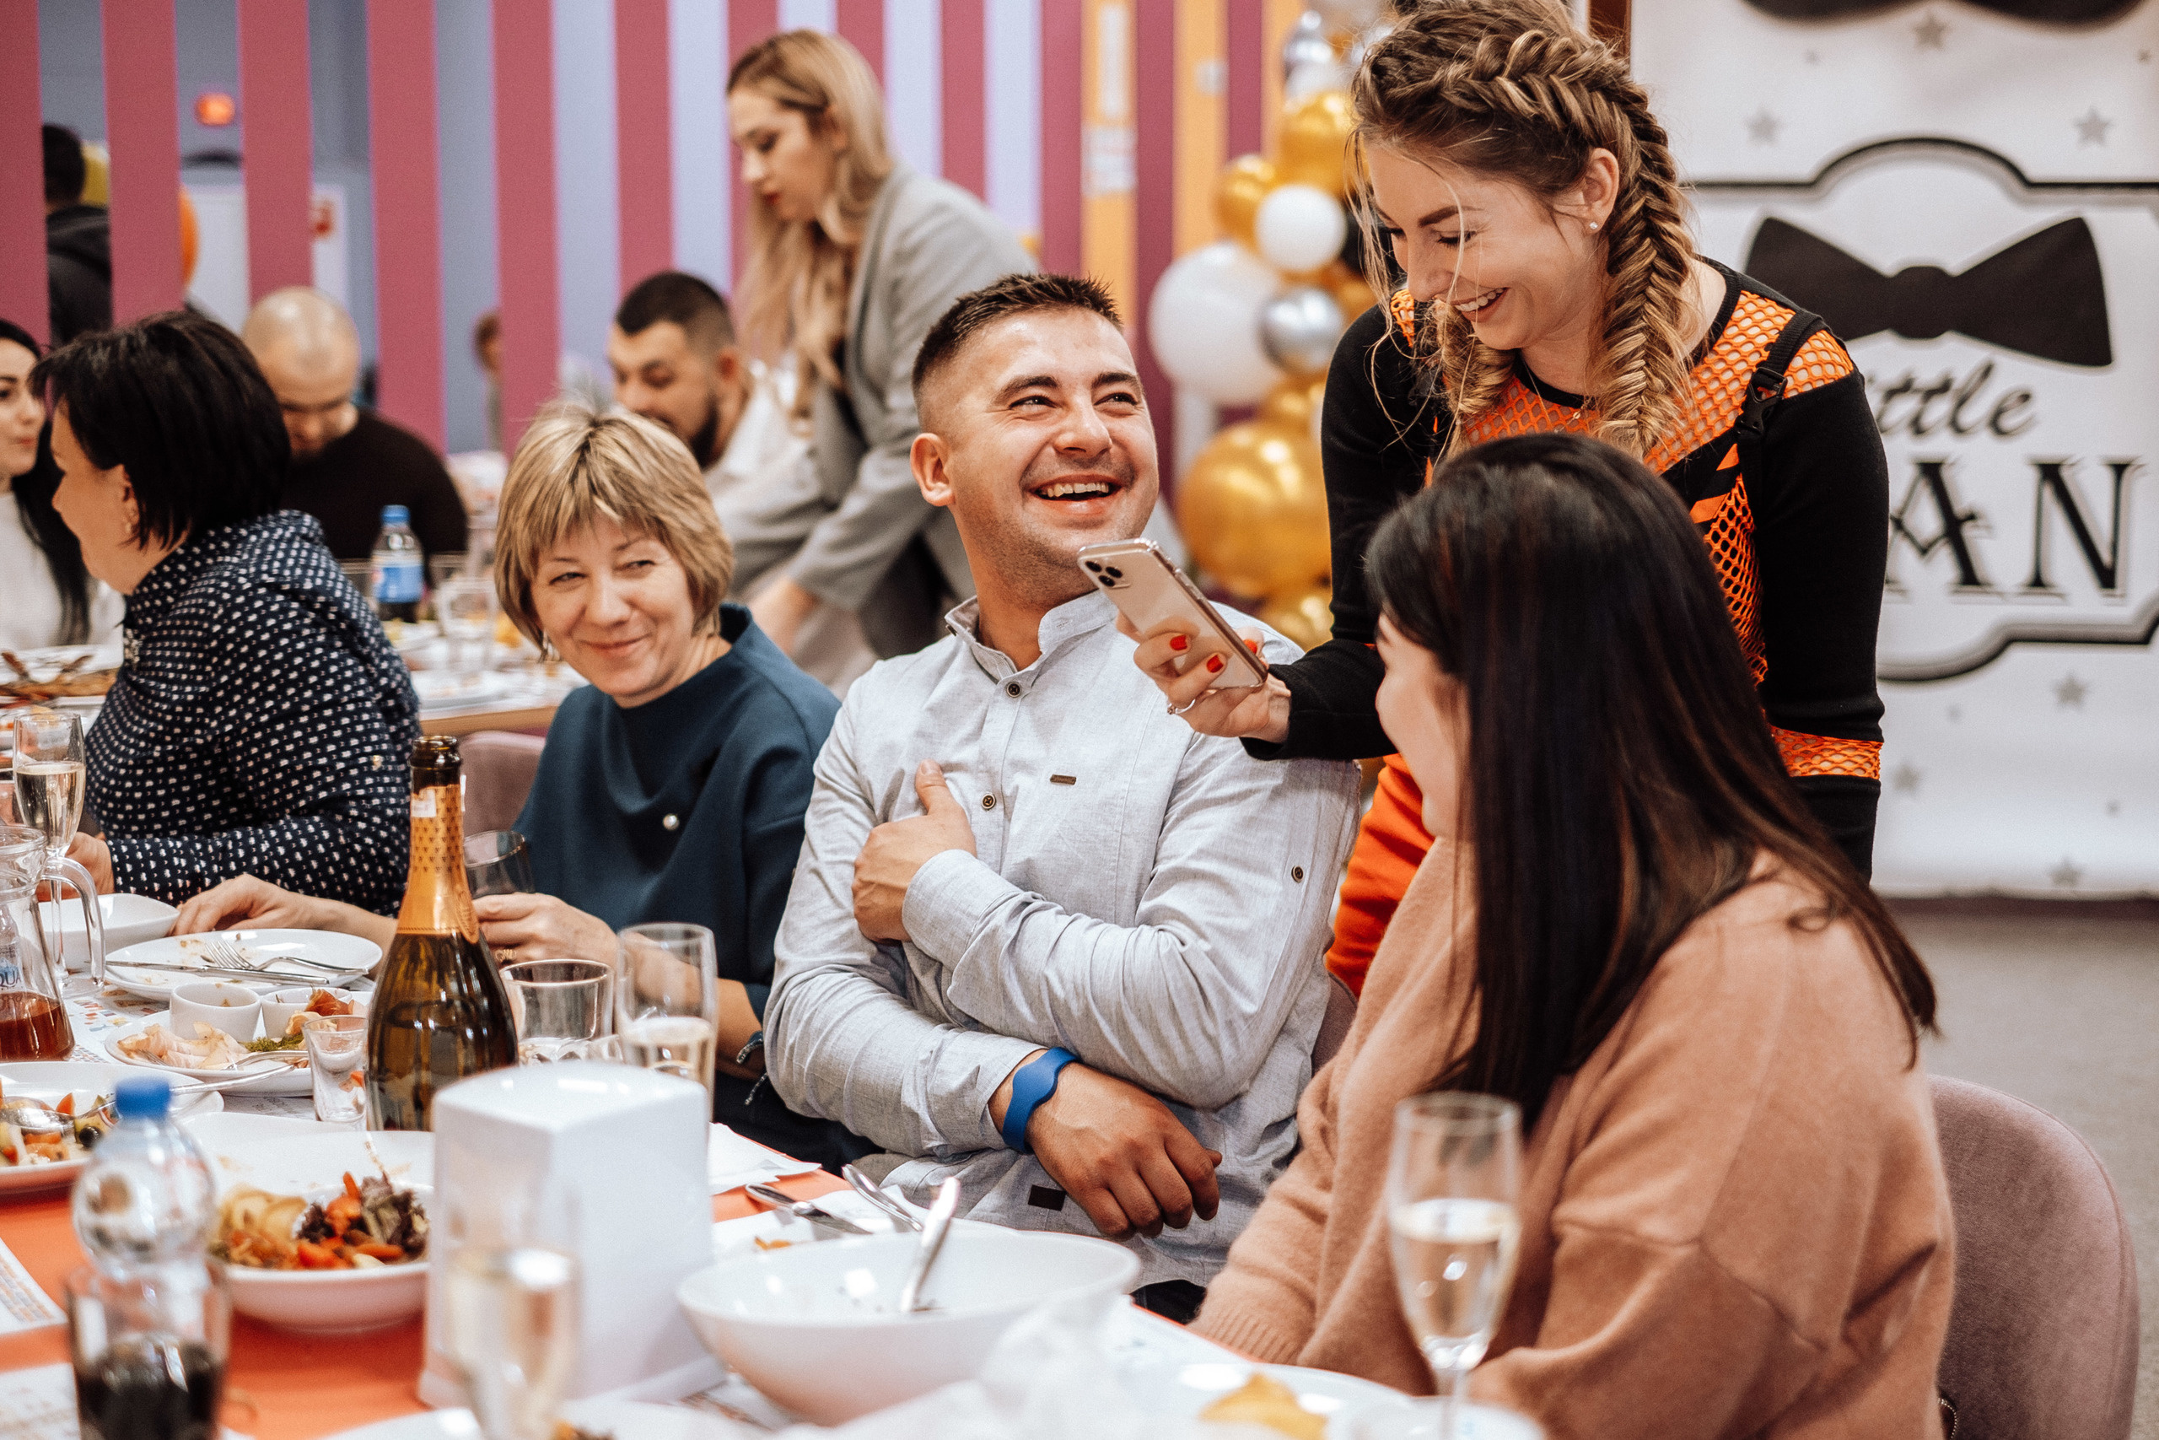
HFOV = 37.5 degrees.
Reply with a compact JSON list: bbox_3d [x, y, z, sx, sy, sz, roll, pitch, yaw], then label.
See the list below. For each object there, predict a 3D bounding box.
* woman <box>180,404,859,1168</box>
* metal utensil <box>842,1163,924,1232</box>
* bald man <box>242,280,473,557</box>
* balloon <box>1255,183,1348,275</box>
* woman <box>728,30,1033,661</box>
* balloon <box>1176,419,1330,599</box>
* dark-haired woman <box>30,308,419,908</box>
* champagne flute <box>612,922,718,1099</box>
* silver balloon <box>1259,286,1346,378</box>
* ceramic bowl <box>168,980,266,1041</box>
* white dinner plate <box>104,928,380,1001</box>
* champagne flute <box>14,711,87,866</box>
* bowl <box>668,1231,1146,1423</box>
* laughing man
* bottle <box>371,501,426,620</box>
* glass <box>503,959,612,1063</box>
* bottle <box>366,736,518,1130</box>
[{"bbox_3d":[-0.470,0.367,2.603,0.620,1.241,0.720,6,10,35],"label":"woman"},{"bbox_3d":[-0.098,0.295,1.872,0.025,0.020,0.195,-5,15,-28],"label":"metal utensil"},{"bbox_3d":[-1.130,0.039,4.668,0.520,1.335,0.720,1,8,9],"label":"bald man"},{"bbox_3d":[0.391,-0.864,5.600,0.160,0.165,0.160,0,8,0],"label":"balloon"},{"bbox_3d":[-0.235,-0.022,3.983,0.480,1.640,0.450,-4,9,-30],"label":"woman"},{"bbox_3d":[0.328,-0.371,5.600,0.306,0.318,0.306,0,8,0],"label":"balloon"},{"bbox_3d":[-0.900,0.265,3.084,0.720,1.313,0.520,-3,8,-21],"label":"dark-haired woman"},{"bbox_3d":[-0.247,0.225,1.918,0.057,0.197,0.057,0,8,0],"label":"champagne flute"},{"bbox_3d":[0.394,-0.683,5.600,0.158,0.163,0.158,0,8,0],"label":"silver balloon"},{"bbox_3d":[-0.654,0.228,2.413,0.067,0.038,0.067,0,8,0],"label":"ceramic bowl"},{"bbox_3d":[-0.683,0.207,2.597,0.230,0.027,0.230,0,8,0],"label":"white dinner plate"},{"bbox_3d":[-0.852,0.109,2.659,0.059,0.227,0.059,0,8,0],"label":"champagne flute"},{"bbox_3d":[-0.085,0.319,1.658,0.245,0.082,0.200,-2,8,-17],"label":"bowl"},{"bbox_3d":[-0.060,0.361,2.259,0.520,1.346,0.750,4,9,30],"label":"laughing man"},{"bbox_3d":[-0.954,-0.181,4.455,0.068,0.237,0.068,0,8,0],"label":"bottle"},{"bbox_3d":[-0.371,0.224,2.261,0.081,0.090,0.081,0,8,0],"label":"glass"},{"bbox_3d":[-0.384,0.165,1.914,0.090,0.305,0.090,0,8,0],"label":"bottle"}]

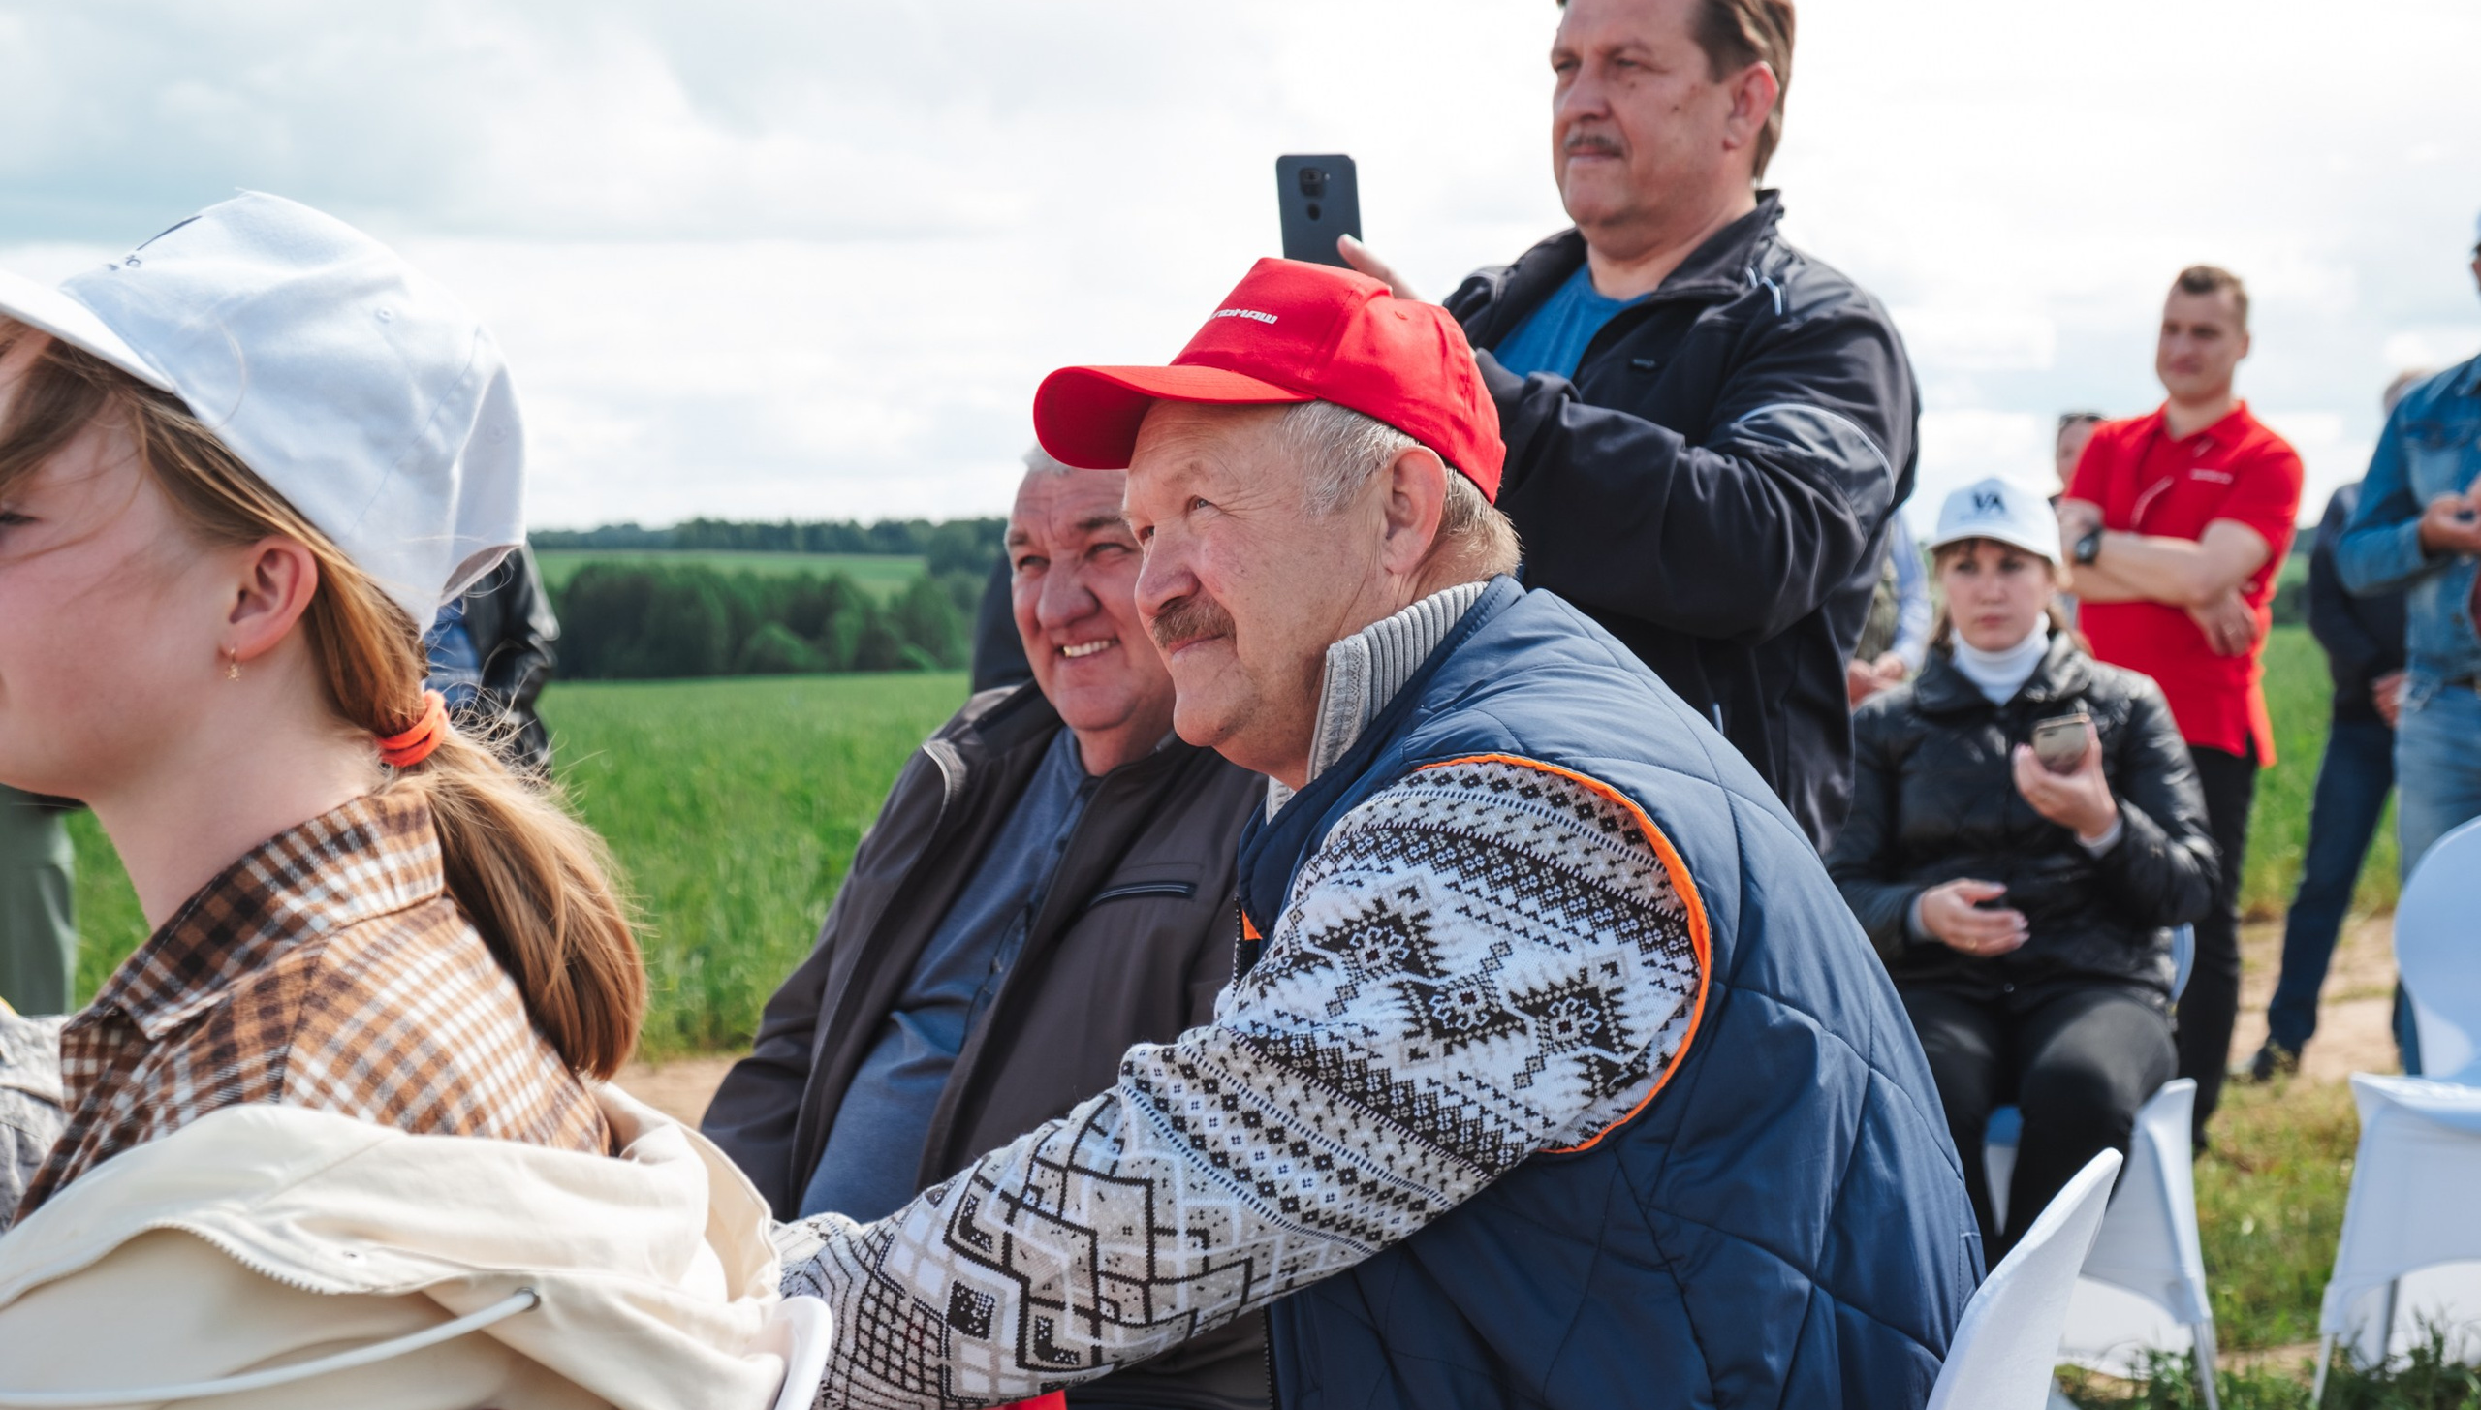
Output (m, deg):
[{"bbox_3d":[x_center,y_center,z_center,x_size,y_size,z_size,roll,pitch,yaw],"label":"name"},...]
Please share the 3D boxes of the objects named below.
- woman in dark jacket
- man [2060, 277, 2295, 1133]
[{"bbox_3d":[1.110,0.332,5.960,0.570,1.300,0.680,0,2,13],"label":"woman in dark jacket"},{"bbox_3d":[1.830,0.033,8.150,0.520,1.760,0.380,1,2,34],"label":"man"}]

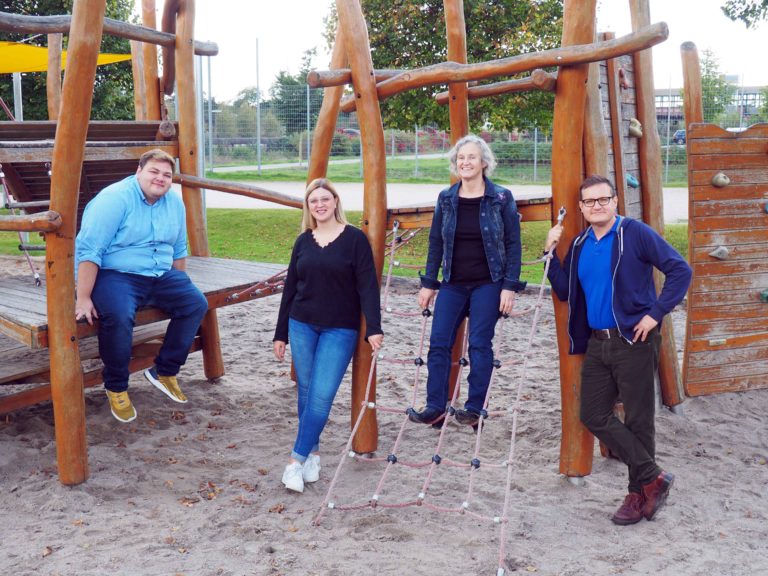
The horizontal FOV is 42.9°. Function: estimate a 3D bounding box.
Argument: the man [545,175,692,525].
[{"bbox_3d":[1.146,0.286,4.770,0.660,1.690,0.480,5,10,33],"label":"man"}]

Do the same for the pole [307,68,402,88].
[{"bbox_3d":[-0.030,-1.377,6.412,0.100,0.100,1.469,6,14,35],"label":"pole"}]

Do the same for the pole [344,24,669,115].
[{"bbox_3d":[0.595,-1.213,5.491,1.970,0.140,0.130,-6,4,29],"label":"pole"}]

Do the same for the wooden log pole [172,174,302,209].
[{"bbox_3d":[-1.083,-0.718,7.245,1.129,0.110,0.100,12,11,15],"label":"wooden log pole"}]

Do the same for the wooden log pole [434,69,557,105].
[{"bbox_3d":[0.762,-1.383,6.877,0.100,0.110,1.334,-5,7,-32],"label":"wooden log pole"}]

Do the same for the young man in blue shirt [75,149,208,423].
[{"bbox_3d":[-1.336,-0.008,5.380,0.660,1.450,0.740,-7,11,-38],"label":"young man in blue shirt"}]

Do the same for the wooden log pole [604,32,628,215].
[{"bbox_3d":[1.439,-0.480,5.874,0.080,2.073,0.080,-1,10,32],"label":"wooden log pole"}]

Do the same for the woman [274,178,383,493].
[{"bbox_3d":[-0.299,0.252,5.170,0.560,1.640,0.400,1,9,8],"label":"woman"}]

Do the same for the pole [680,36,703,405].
[{"bbox_3d":[2.230,-0.474,7.078,0.170,2.572,0.160,-2,7,0],"label":"pole"}]

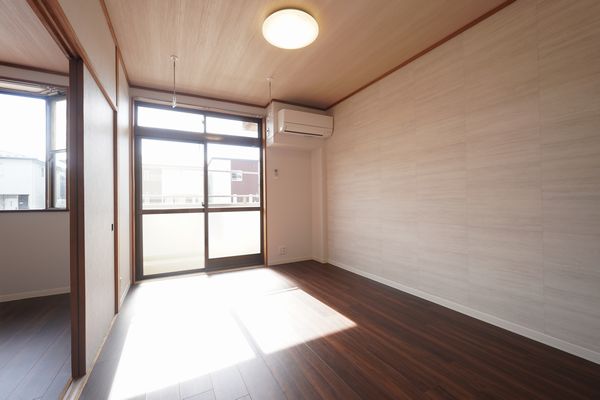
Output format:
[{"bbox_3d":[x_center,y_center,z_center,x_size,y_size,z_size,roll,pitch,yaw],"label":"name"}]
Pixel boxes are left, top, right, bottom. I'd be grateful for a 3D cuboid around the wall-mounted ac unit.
[{"bbox_3d":[0.101,-1.107,3.673,0.800,0.295,0.225,0,0,-27],"label":"wall-mounted ac unit"}]

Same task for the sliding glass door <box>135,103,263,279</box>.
[{"bbox_3d":[-1.314,-0.113,3.521,1.680,2.250,0.100,0,0,-27],"label":"sliding glass door"}]

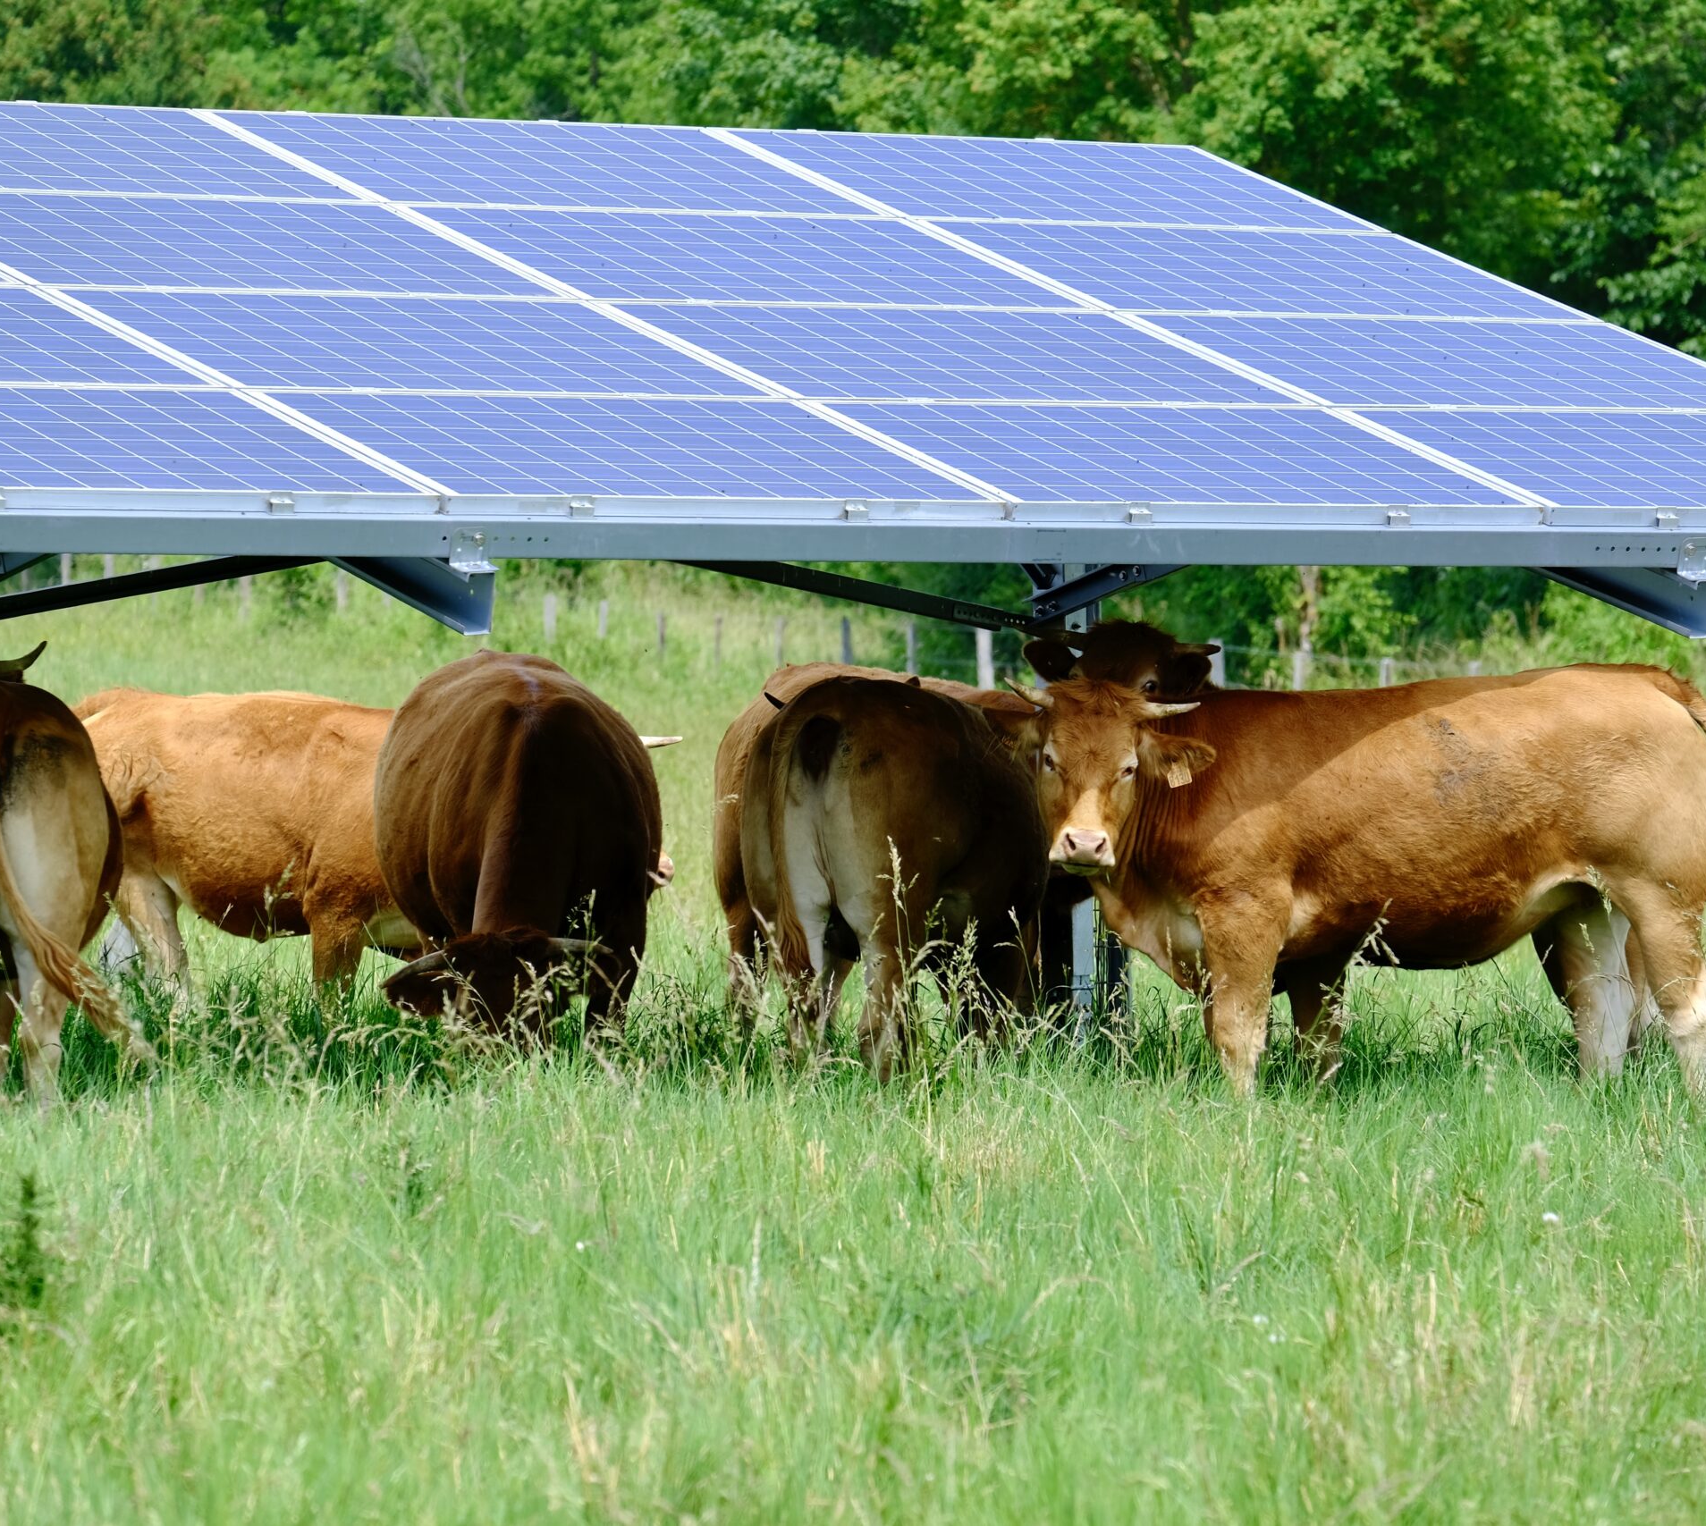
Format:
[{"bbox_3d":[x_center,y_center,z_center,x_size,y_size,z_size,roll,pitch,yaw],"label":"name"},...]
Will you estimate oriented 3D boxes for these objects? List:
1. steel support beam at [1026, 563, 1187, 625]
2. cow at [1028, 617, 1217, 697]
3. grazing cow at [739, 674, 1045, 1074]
[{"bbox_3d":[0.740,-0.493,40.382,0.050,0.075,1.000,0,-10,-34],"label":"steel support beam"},{"bbox_3d":[1.383,0.260,39.589,1.900,1.260,0.660,0,1,-18],"label":"cow"},{"bbox_3d":[0.134,0.317,39.189,0.730,1.160,1.820,0,1,19],"label":"grazing cow"}]

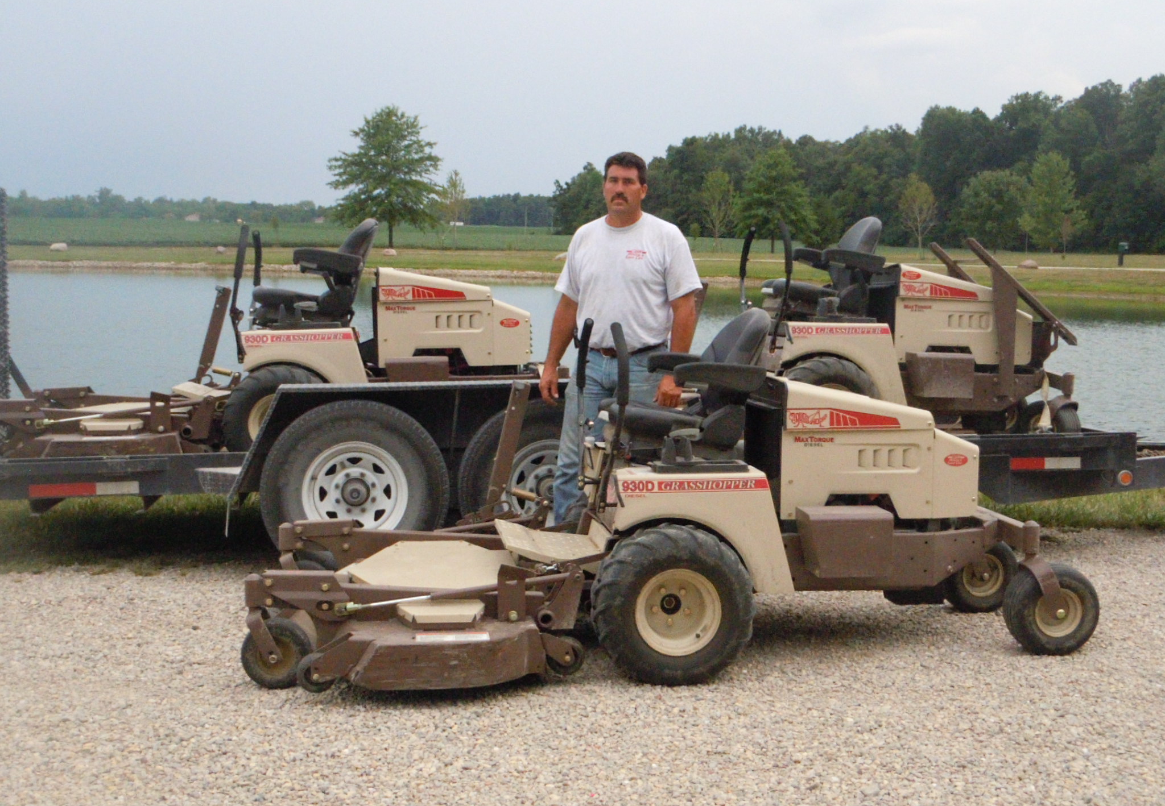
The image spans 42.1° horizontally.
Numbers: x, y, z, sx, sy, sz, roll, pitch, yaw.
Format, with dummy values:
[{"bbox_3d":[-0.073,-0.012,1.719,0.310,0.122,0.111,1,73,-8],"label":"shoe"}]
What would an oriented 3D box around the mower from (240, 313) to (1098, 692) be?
[{"bbox_3d":[0.324,0.260,5.572,3.020,1.220,1.450,-1,7,-9],"label":"mower"}]

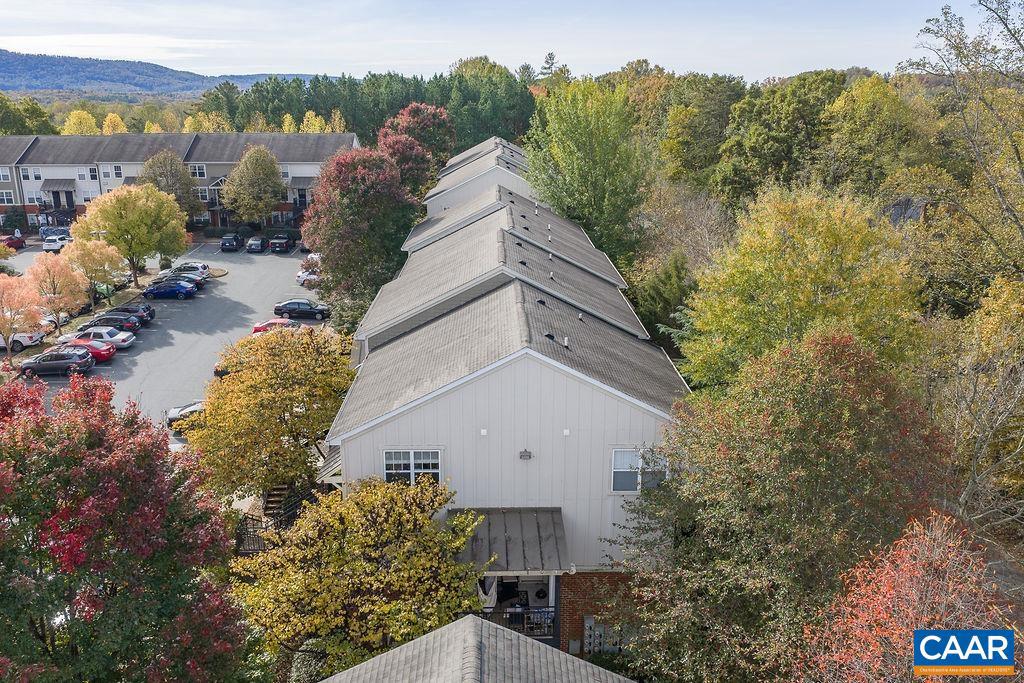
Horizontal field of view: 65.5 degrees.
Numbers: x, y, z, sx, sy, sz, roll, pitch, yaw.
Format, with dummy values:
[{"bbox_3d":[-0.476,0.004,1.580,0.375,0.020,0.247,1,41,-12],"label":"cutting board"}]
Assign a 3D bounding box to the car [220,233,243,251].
[{"bbox_3d":[-32.567,-11.761,92.325,1.840,1.700,4.500,-1,17,-5],"label":"car"}]

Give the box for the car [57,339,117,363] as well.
[{"bbox_3d":[-28.600,0.575,52.128,4.750,1.430,1.830,0,17,-1],"label":"car"}]

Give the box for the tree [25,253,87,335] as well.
[{"bbox_3d":[-32.398,-3.294,56.882,4.700,5.910,4.700,0,17,0],"label":"tree"}]

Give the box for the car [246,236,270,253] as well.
[{"bbox_3d":[-29.311,-11.449,91.693,1.780,1.500,4.400,-1,17,-5],"label":"car"}]

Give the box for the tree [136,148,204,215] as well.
[{"bbox_3d":[-40.282,-17.423,94.074,7.200,10.240,7.200,0,17,0],"label":"tree"}]

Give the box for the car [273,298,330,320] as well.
[{"bbox_3d":[-16.150,-2.595,62.033,4.620,1.450,1.780,2,17,6],"label":"car"}]

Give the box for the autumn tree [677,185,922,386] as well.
[{"bbox_3d":[14.456,0.147,40.892,11.600,16.010,11.600,0,17,0],"label":"autumn tree"}]

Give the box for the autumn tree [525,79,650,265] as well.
[{"bbox_3d":[5.868,-10.596,61.094,9.800,18.190,9.800,-1,17,-5],"label":"autumn tree"}]

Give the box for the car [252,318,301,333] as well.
[{"bbox_3d":[-16.500,-1.074,58.727,4.550,1.450,1.790,1,18,2],"label":"car"}]

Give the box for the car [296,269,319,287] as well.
[{"bbox_3d":[-17.200,-6.033,72.798,4.650,1.460,1.800,2,17,6],"label":"car"}]

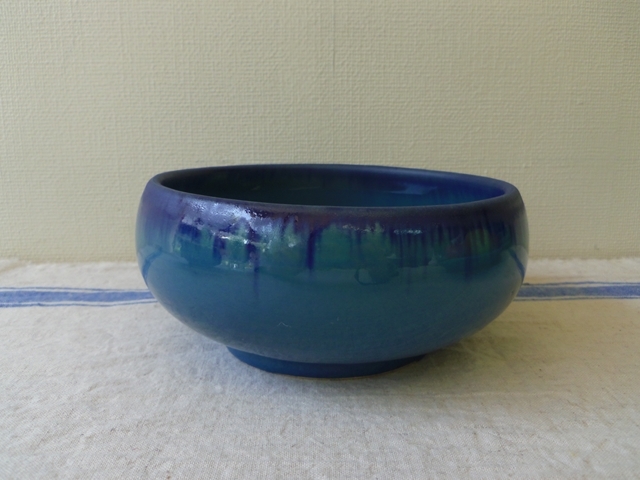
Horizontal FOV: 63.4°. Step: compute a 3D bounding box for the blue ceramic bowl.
[{"bbox_3d":[0.006,0.010,0.297,0.210,0.091,0.210,0,12,0],"label":"blue ceramic bowl"}]

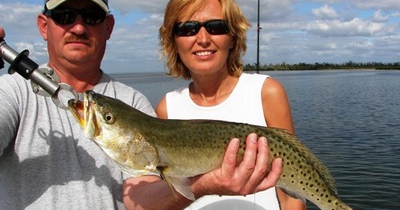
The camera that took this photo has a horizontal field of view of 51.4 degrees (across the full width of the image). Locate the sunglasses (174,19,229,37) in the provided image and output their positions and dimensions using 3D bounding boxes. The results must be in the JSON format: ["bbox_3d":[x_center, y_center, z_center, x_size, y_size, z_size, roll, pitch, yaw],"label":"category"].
[{"bbox_3d":[0.002,-0.207,1.120,0.142,0.044,0.150,-4,9,-4],"label":"sunglasses"}]

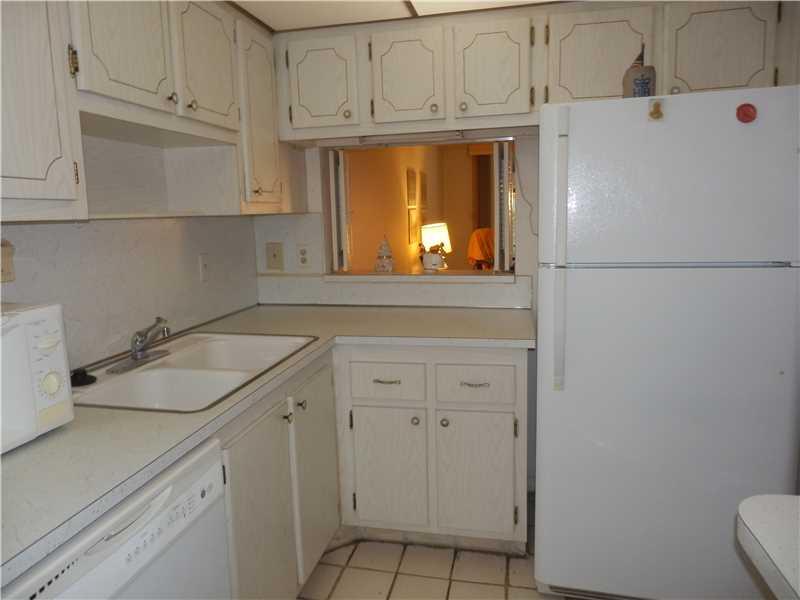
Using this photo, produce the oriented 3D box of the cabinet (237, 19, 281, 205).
[{"bbox_3d":[-0.688,-0.693,2.163,0.318,0.687,0.343,1,9,13],"label":"cabinet"}]

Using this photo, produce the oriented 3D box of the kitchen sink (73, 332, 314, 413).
[{"bbox_3d":[-0.638,0.285,1.730,0.552,0.202,0.798,1,9,13],"label":"kitchen sink"}]

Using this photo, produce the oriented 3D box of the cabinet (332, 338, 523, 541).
[{"bbox_3d":[0.170,0.500,2.376,0.730,0.763,0.576,1,9,13],"label":"cabinet"}]

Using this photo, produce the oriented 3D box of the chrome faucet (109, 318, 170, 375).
[{"bbox_3d":[-0.766,0.125,1.691,0.192,0.151,0.242,1,9,13],"label":"chrome faucet"}]

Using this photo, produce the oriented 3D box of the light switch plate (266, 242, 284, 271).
[{"bbox_3d":[-0.616,-0.214,2.732,0.088,0.137,0.015,1,9,13],"label":"light switch plate"}]

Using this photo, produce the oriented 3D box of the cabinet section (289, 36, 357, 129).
[{"bbox_3d":[-0.292,-0.937,2.478,0.299,0.354,0.305,0,9,12],"label":"cabinet section"}]

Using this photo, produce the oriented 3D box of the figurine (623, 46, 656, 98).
[{"bbox_3d":[0.772,-0.721,1.788,0.101,0.191,0.101,1,9,13],"label":"figurine"}]

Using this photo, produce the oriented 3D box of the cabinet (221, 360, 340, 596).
[{"bbox_3d":[-0.624,0.606,1.863,0.601,0.757,0.818,1,9,13],"label":"cabinet"}]

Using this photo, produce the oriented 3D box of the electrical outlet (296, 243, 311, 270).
[{"bbox_3d":[-0.469,-0.211,2.701,0.069,0.131,0.010,1,9,13],"label":"electrical outlet"}]

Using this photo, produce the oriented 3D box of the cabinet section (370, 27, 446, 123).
[{"bbox_3d":[0.064,-0.935,2.400,0.299,0.354,0.305,0,9,12],"label":"cabinet section"}]

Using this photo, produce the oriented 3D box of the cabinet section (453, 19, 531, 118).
[{"bbox_3d":[0.395,-0.933,2.328,0.296,0.354,0.305,0,9,12],"label":"cabinet section"}]

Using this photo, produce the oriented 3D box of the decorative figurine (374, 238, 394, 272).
[{"bbox_3d":[-0.080,-0.221,2.730,0.086,0.177,0.081,1,9,13],"label":"decorative figurine"}]

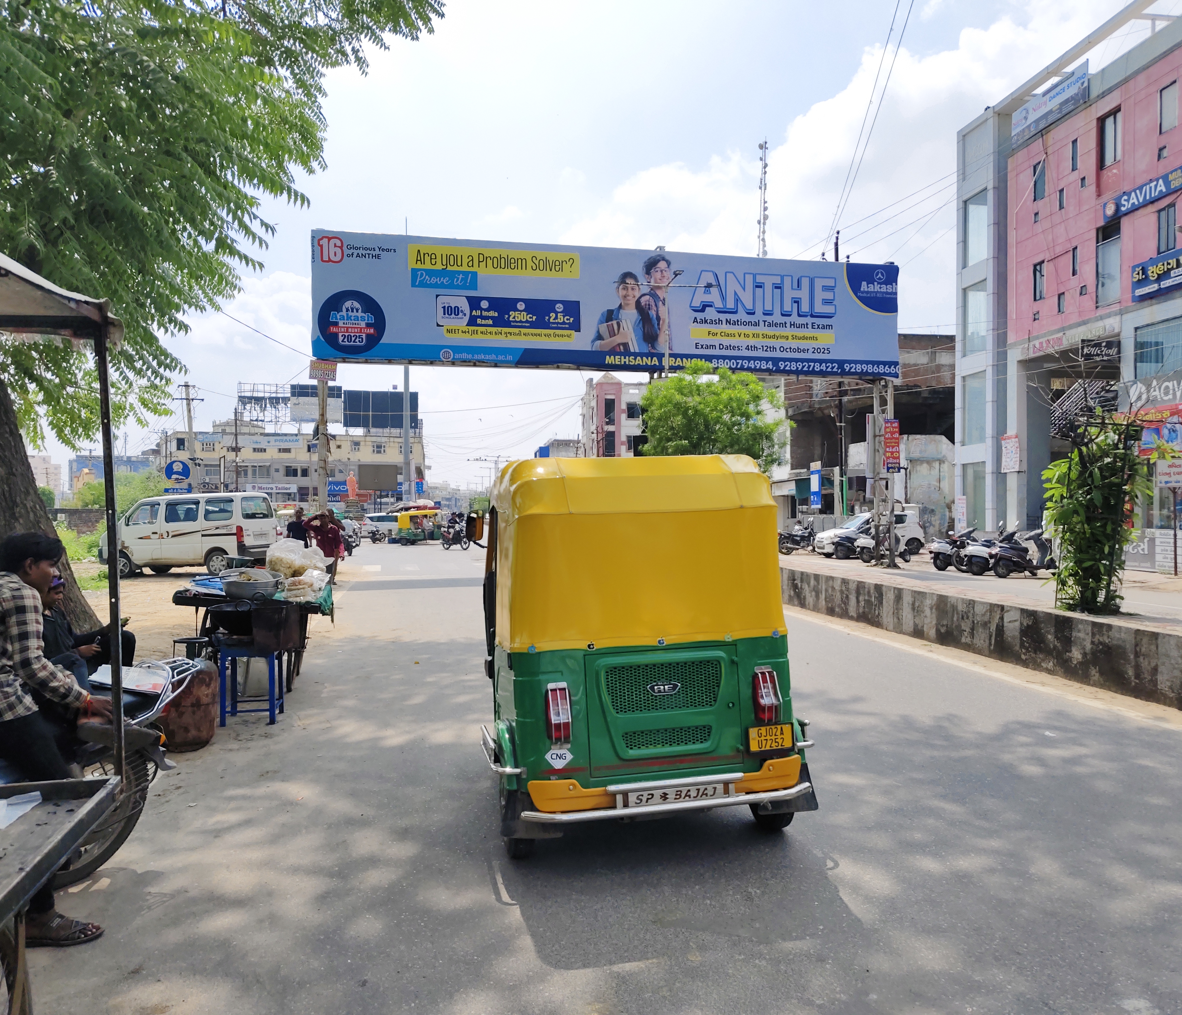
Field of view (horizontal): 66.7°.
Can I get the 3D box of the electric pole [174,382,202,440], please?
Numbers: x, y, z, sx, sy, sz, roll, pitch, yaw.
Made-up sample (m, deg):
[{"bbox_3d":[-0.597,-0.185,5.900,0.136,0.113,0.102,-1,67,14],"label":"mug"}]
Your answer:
[{"bbox_3d":[-18.568,-2.049,42.000,1.350,7.600,0.350,-5,0,-12],"label":"electric pole"}]

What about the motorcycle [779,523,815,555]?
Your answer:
[{"bbox_3d":[7.650,1.131,32.200,1.980,1.120,0.740,0,0,-16],"label":"motorcycle"}]

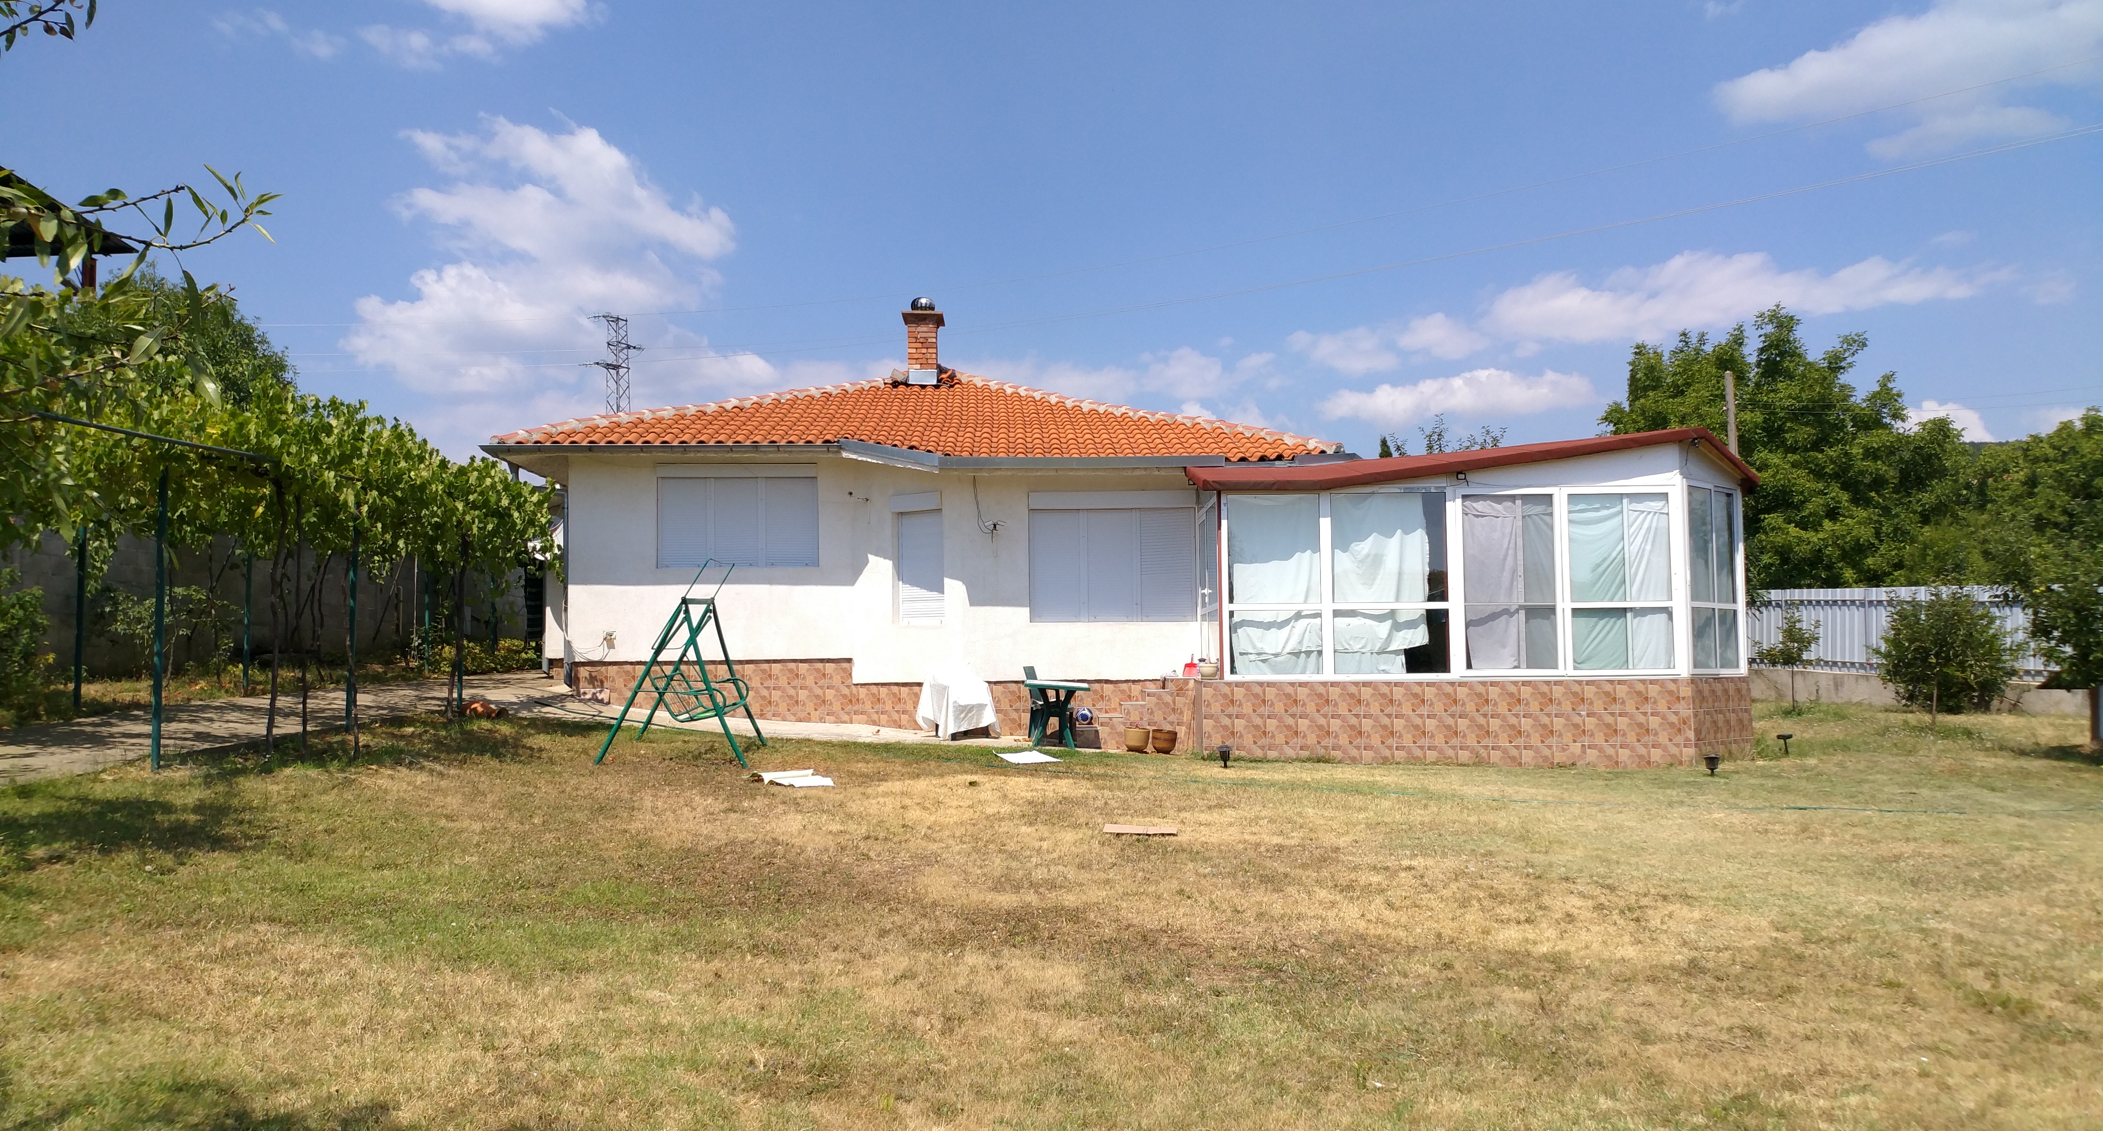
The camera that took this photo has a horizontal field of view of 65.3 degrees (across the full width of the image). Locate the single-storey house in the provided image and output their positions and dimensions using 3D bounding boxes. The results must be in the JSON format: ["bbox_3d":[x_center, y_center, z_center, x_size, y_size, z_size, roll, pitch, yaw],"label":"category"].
[{"bbox_3d":[0.204,-0.581,22.652,14.800,6.200,11.300,-1,-4,-2],"label":"single-storey house"}]

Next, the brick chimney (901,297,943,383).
[{"bbox_3d":[-1.856,-3.243,23.600,0.590,1.250,0.620,-1,-4,-2],"label":"brick chimney"}]

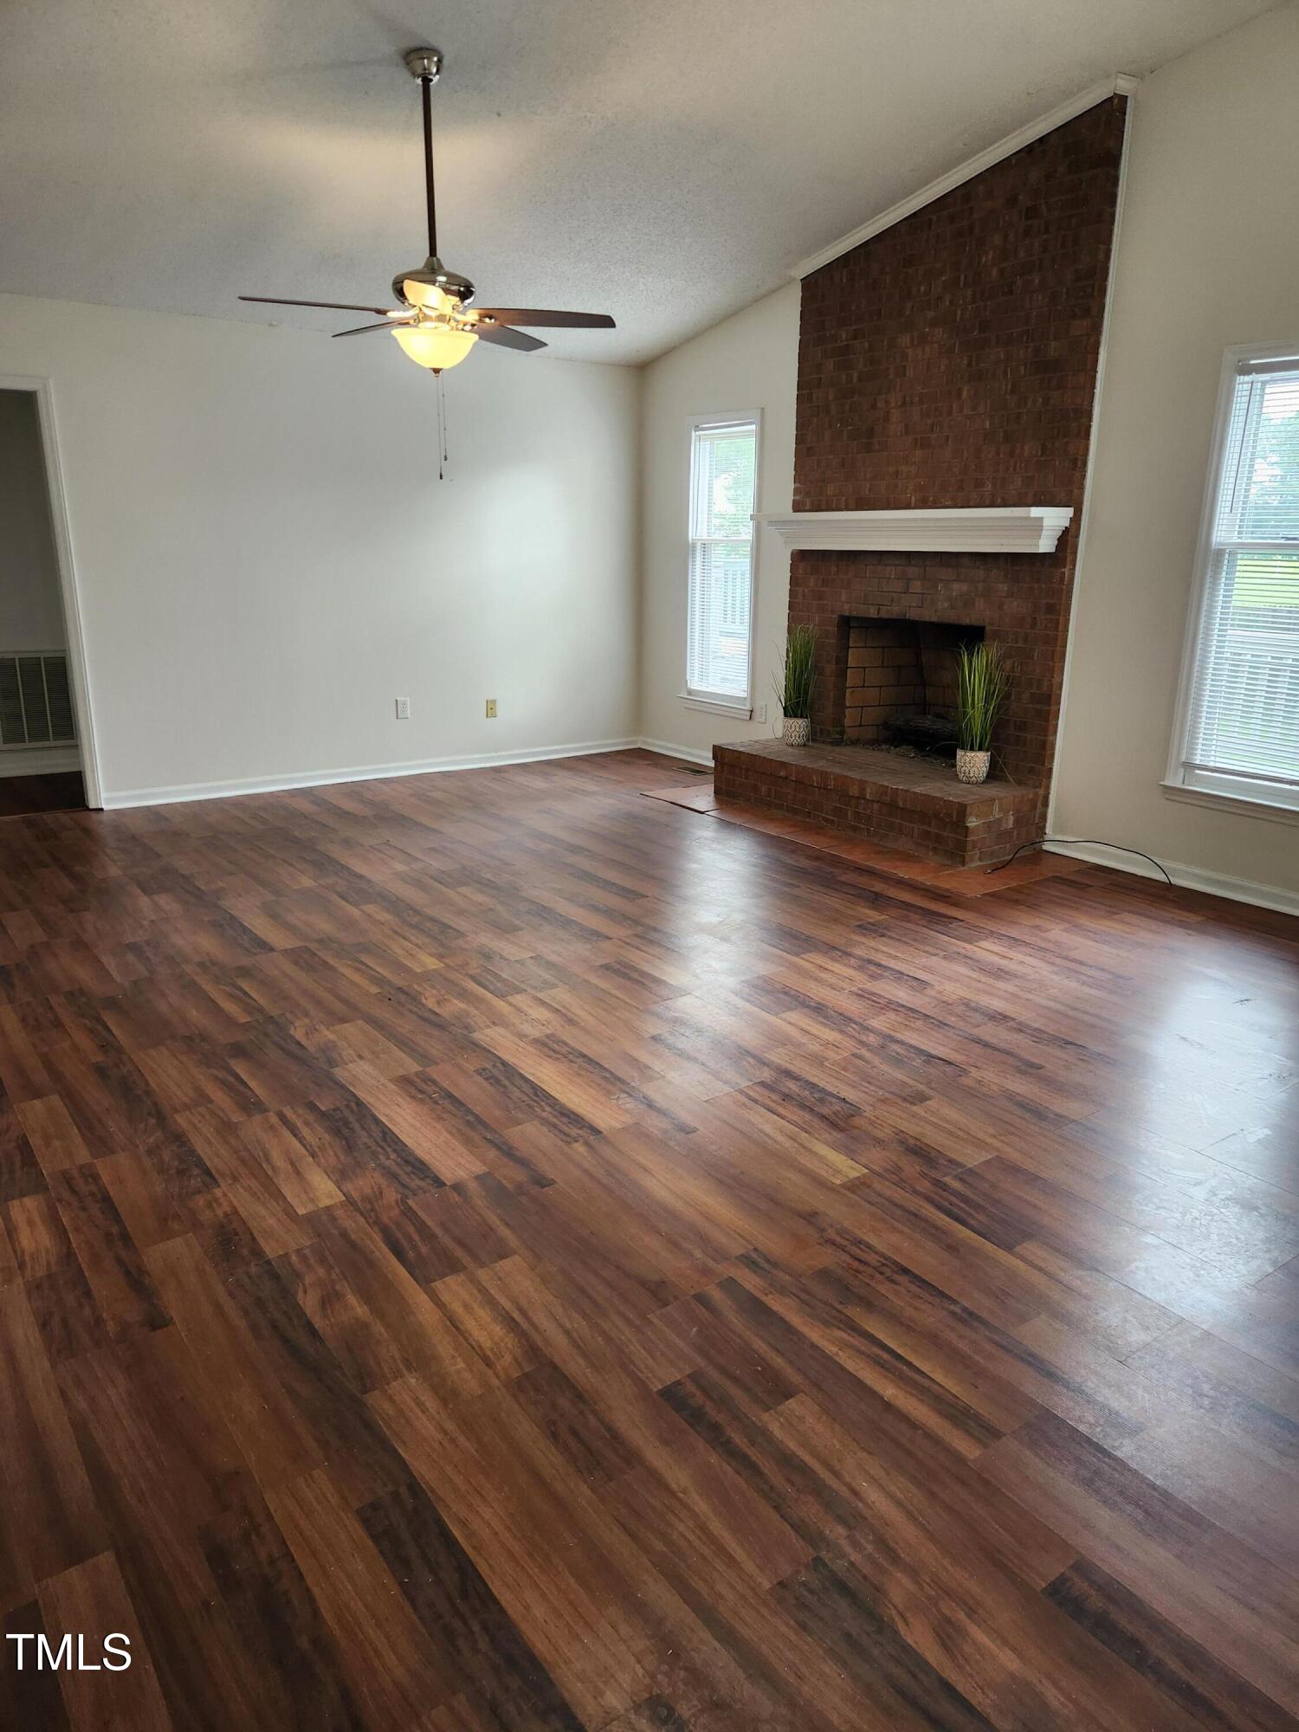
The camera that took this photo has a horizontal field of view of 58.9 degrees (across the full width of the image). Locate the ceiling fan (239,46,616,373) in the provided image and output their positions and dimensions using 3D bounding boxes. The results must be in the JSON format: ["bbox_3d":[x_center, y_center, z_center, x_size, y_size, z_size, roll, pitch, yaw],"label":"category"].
[{"bbox_3d":[-0.756,-2.243,3.970,1.300,1.020,1.300,-10,19,-34],"label":"ceiling fan"}]

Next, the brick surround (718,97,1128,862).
[{"bbox_3d":[1.131,-1.730,5.569,0.592,3.095,1.816,-10,19,-34],"label":"brick surround"}]

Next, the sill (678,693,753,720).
[{"bbox_3d":[0.411,-1.003,7.266,0.090,0.075,0.765,-10,19,-34],"label":"sill"}]

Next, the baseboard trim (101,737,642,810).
[{"bbox_3d":[-1.448,-0.598,7.014,3.483,0.087,0.020,-10,19,-34],"label":"baseboard trim"}]

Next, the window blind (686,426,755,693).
[{"bbox_3d":[0.437,-1.880,7.088,0.045,1.600,0.620,-10,19,-34],"label":"window blind"}]

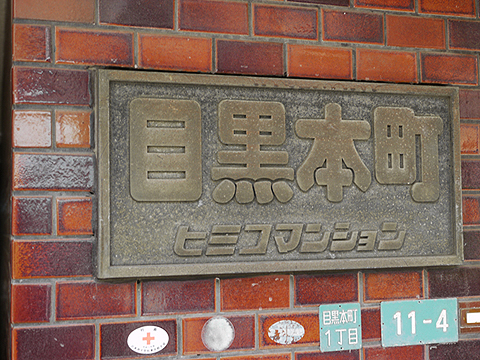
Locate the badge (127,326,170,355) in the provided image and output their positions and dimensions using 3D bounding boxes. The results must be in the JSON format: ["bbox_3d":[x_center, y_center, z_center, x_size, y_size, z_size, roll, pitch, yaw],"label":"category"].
[{"bbox_3d":[-0.110,0.192,0.831,0.051,0.034,0.004,0,-4,-18],"label":"badge"}]

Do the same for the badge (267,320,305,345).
[{"bbox_3d":[0.060,0.195,0.886,0.051,0.032,0.004,0,-4,-18],"label":"badge"}]

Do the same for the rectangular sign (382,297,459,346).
[{"bbox_3d":[0.248,0.195,0.947,0.120,0.060,0.007,0,-4,-18],"label":"rectangular sign"}]

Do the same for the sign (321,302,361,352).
[{"bbox_3d":[0.134,0.193,0.909,0.059,0.060,0.007,0,-4,-18],"label":"sign"}]

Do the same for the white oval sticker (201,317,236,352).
[{"bbox_3d":[-0.026,0.190,0.857,0.044,0.044,0.006,0,-4,-18],"label":"white oval sticker"}]

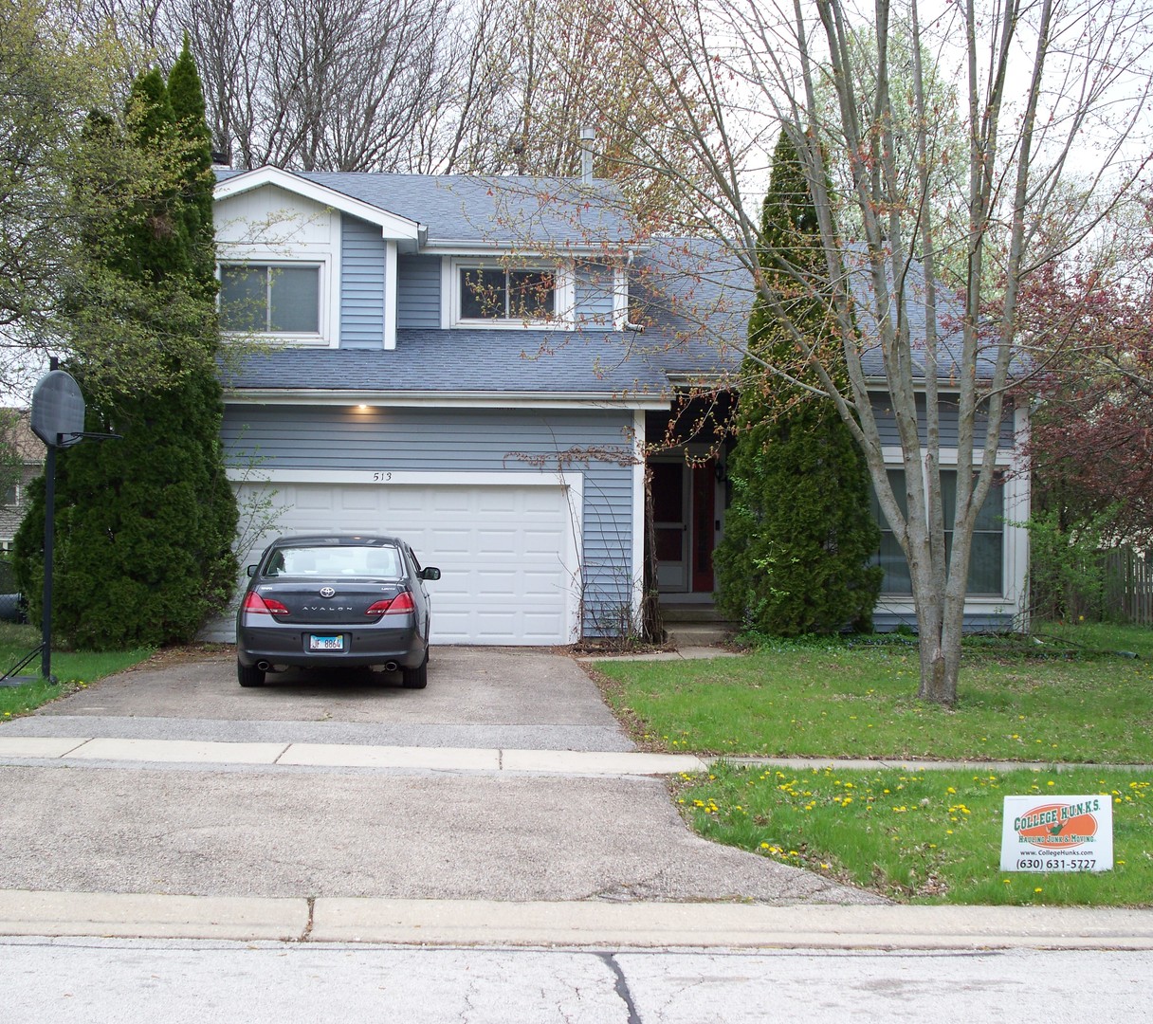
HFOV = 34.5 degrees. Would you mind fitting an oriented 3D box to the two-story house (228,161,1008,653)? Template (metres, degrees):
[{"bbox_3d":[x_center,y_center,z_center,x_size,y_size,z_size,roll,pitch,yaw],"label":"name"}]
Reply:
[{"bbox_3d":[-0.040,-1.950,30.200,12.200,7.700,12.000,1,-1,-3],"label":"two-story house"}]

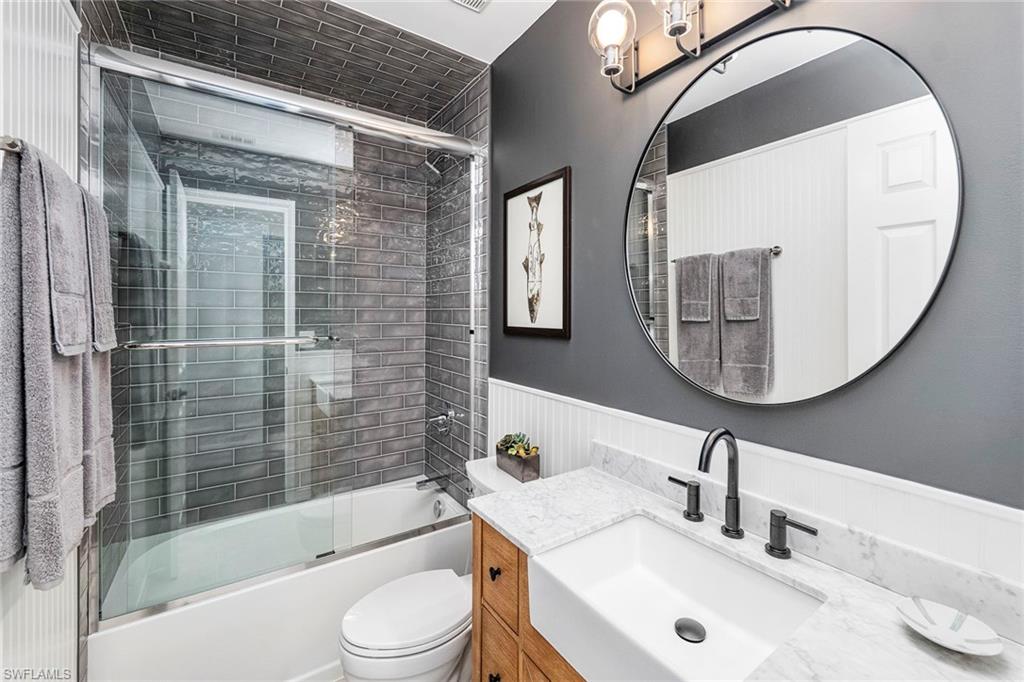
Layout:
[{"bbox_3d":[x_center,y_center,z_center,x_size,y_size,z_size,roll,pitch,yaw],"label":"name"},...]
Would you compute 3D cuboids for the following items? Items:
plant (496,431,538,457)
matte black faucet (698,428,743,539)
[{"bbox_3d":[0.025,0.451,1.750,0.088,0.077,0.210,-2,3,-34],"label":"plant"},{"bbox_3d":[0.525,0.360,0.993,0.170,0.276,0.057,-2,3,-34],"label":"matte black faucet"}]

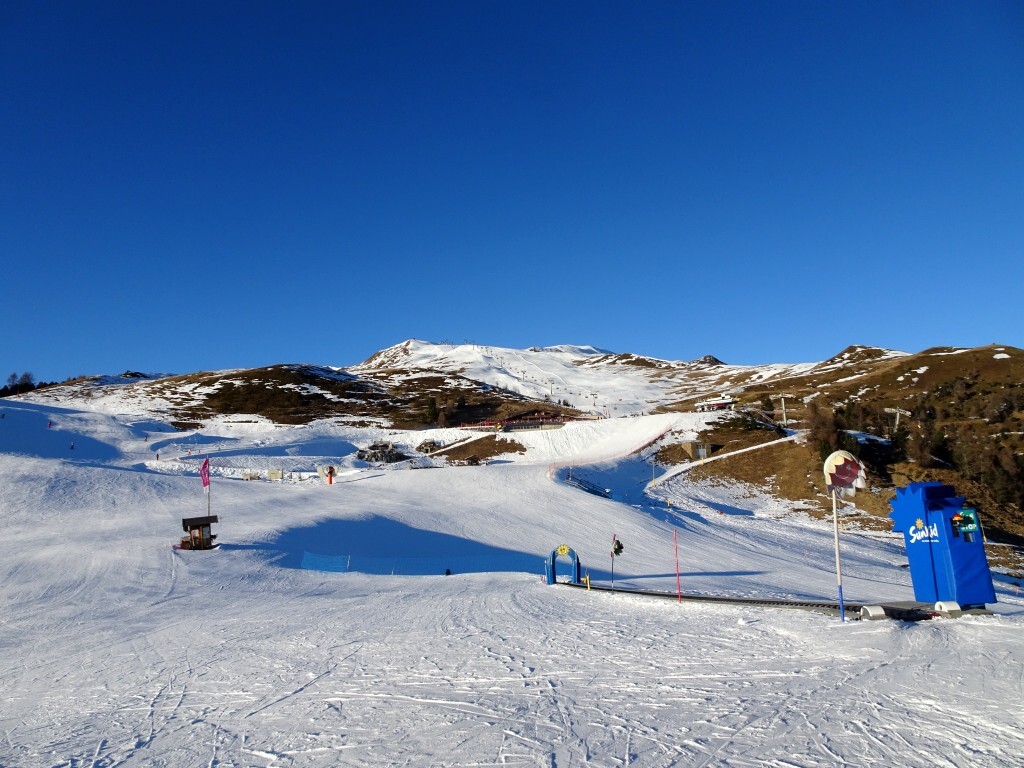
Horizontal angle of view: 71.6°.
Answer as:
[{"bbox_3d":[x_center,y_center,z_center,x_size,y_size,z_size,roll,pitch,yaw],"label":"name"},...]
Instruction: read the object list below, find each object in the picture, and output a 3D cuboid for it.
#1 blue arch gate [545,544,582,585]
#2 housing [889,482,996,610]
[{"bbox_3d":[2.967,10.499,41.300,1.800,2.300,1.300,0,-10,-8],"label":"blue arch gate"},{"bbox_3d":[7.000,2.602,11.667,0.700,1.936,1.243,0,-13,-7],"label":"housing"}]

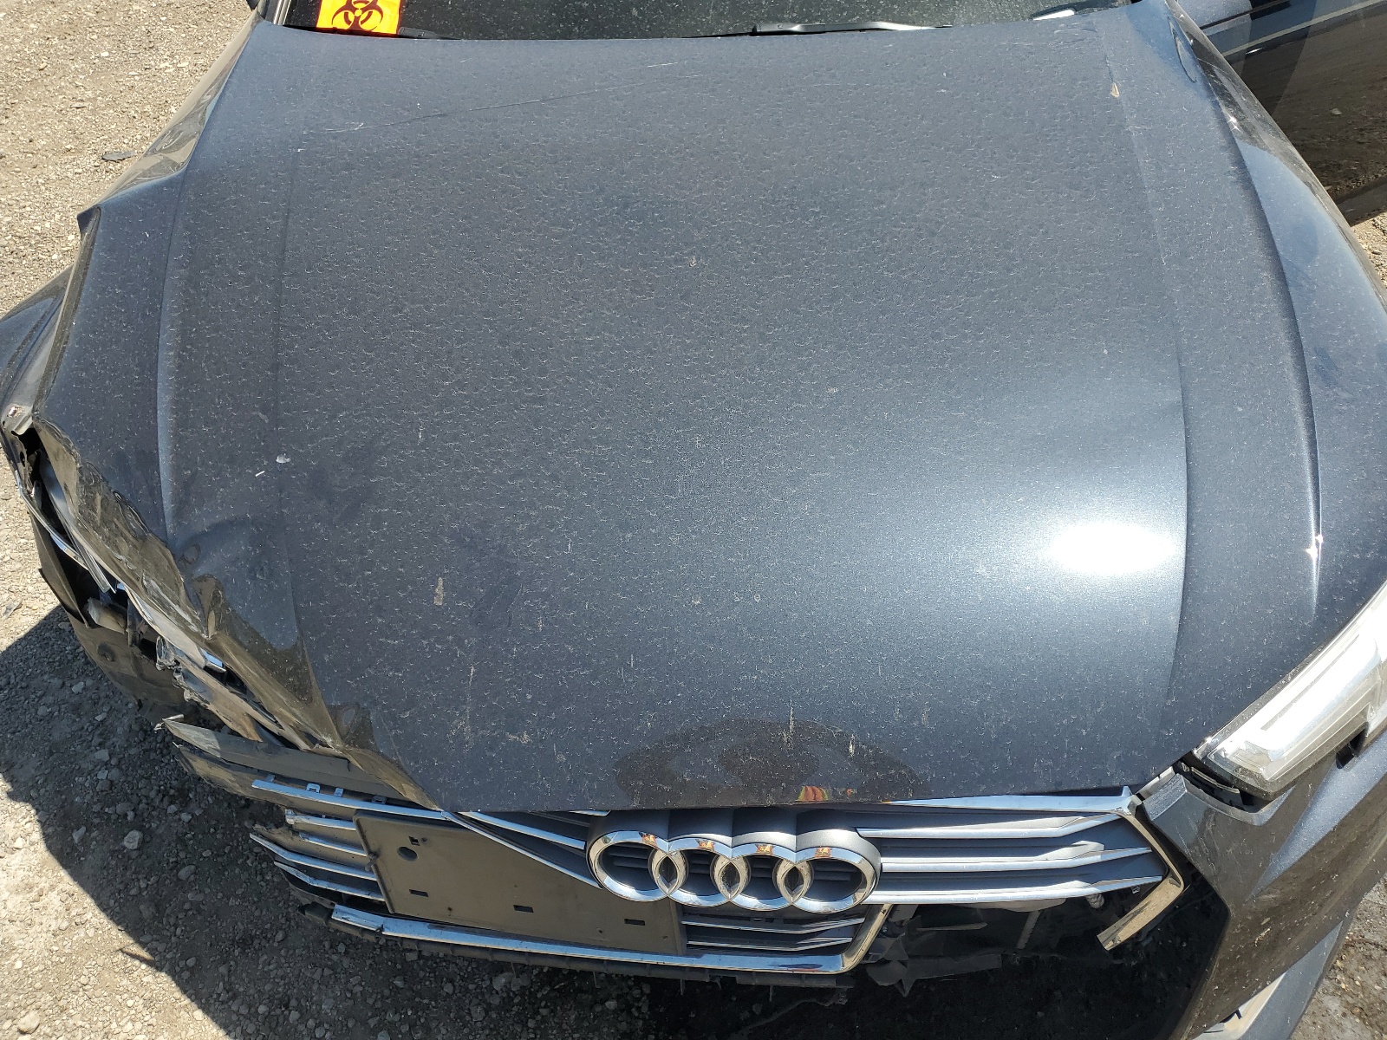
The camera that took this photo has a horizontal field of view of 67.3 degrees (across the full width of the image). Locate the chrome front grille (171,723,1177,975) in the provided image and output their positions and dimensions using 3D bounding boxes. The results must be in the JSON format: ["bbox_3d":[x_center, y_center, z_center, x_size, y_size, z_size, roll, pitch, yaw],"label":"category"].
[{"bbox_3d":[-0.010,0.357,1.125,0.990,0.360,0.160,2,42,2],"label":"chrome front grille"}]

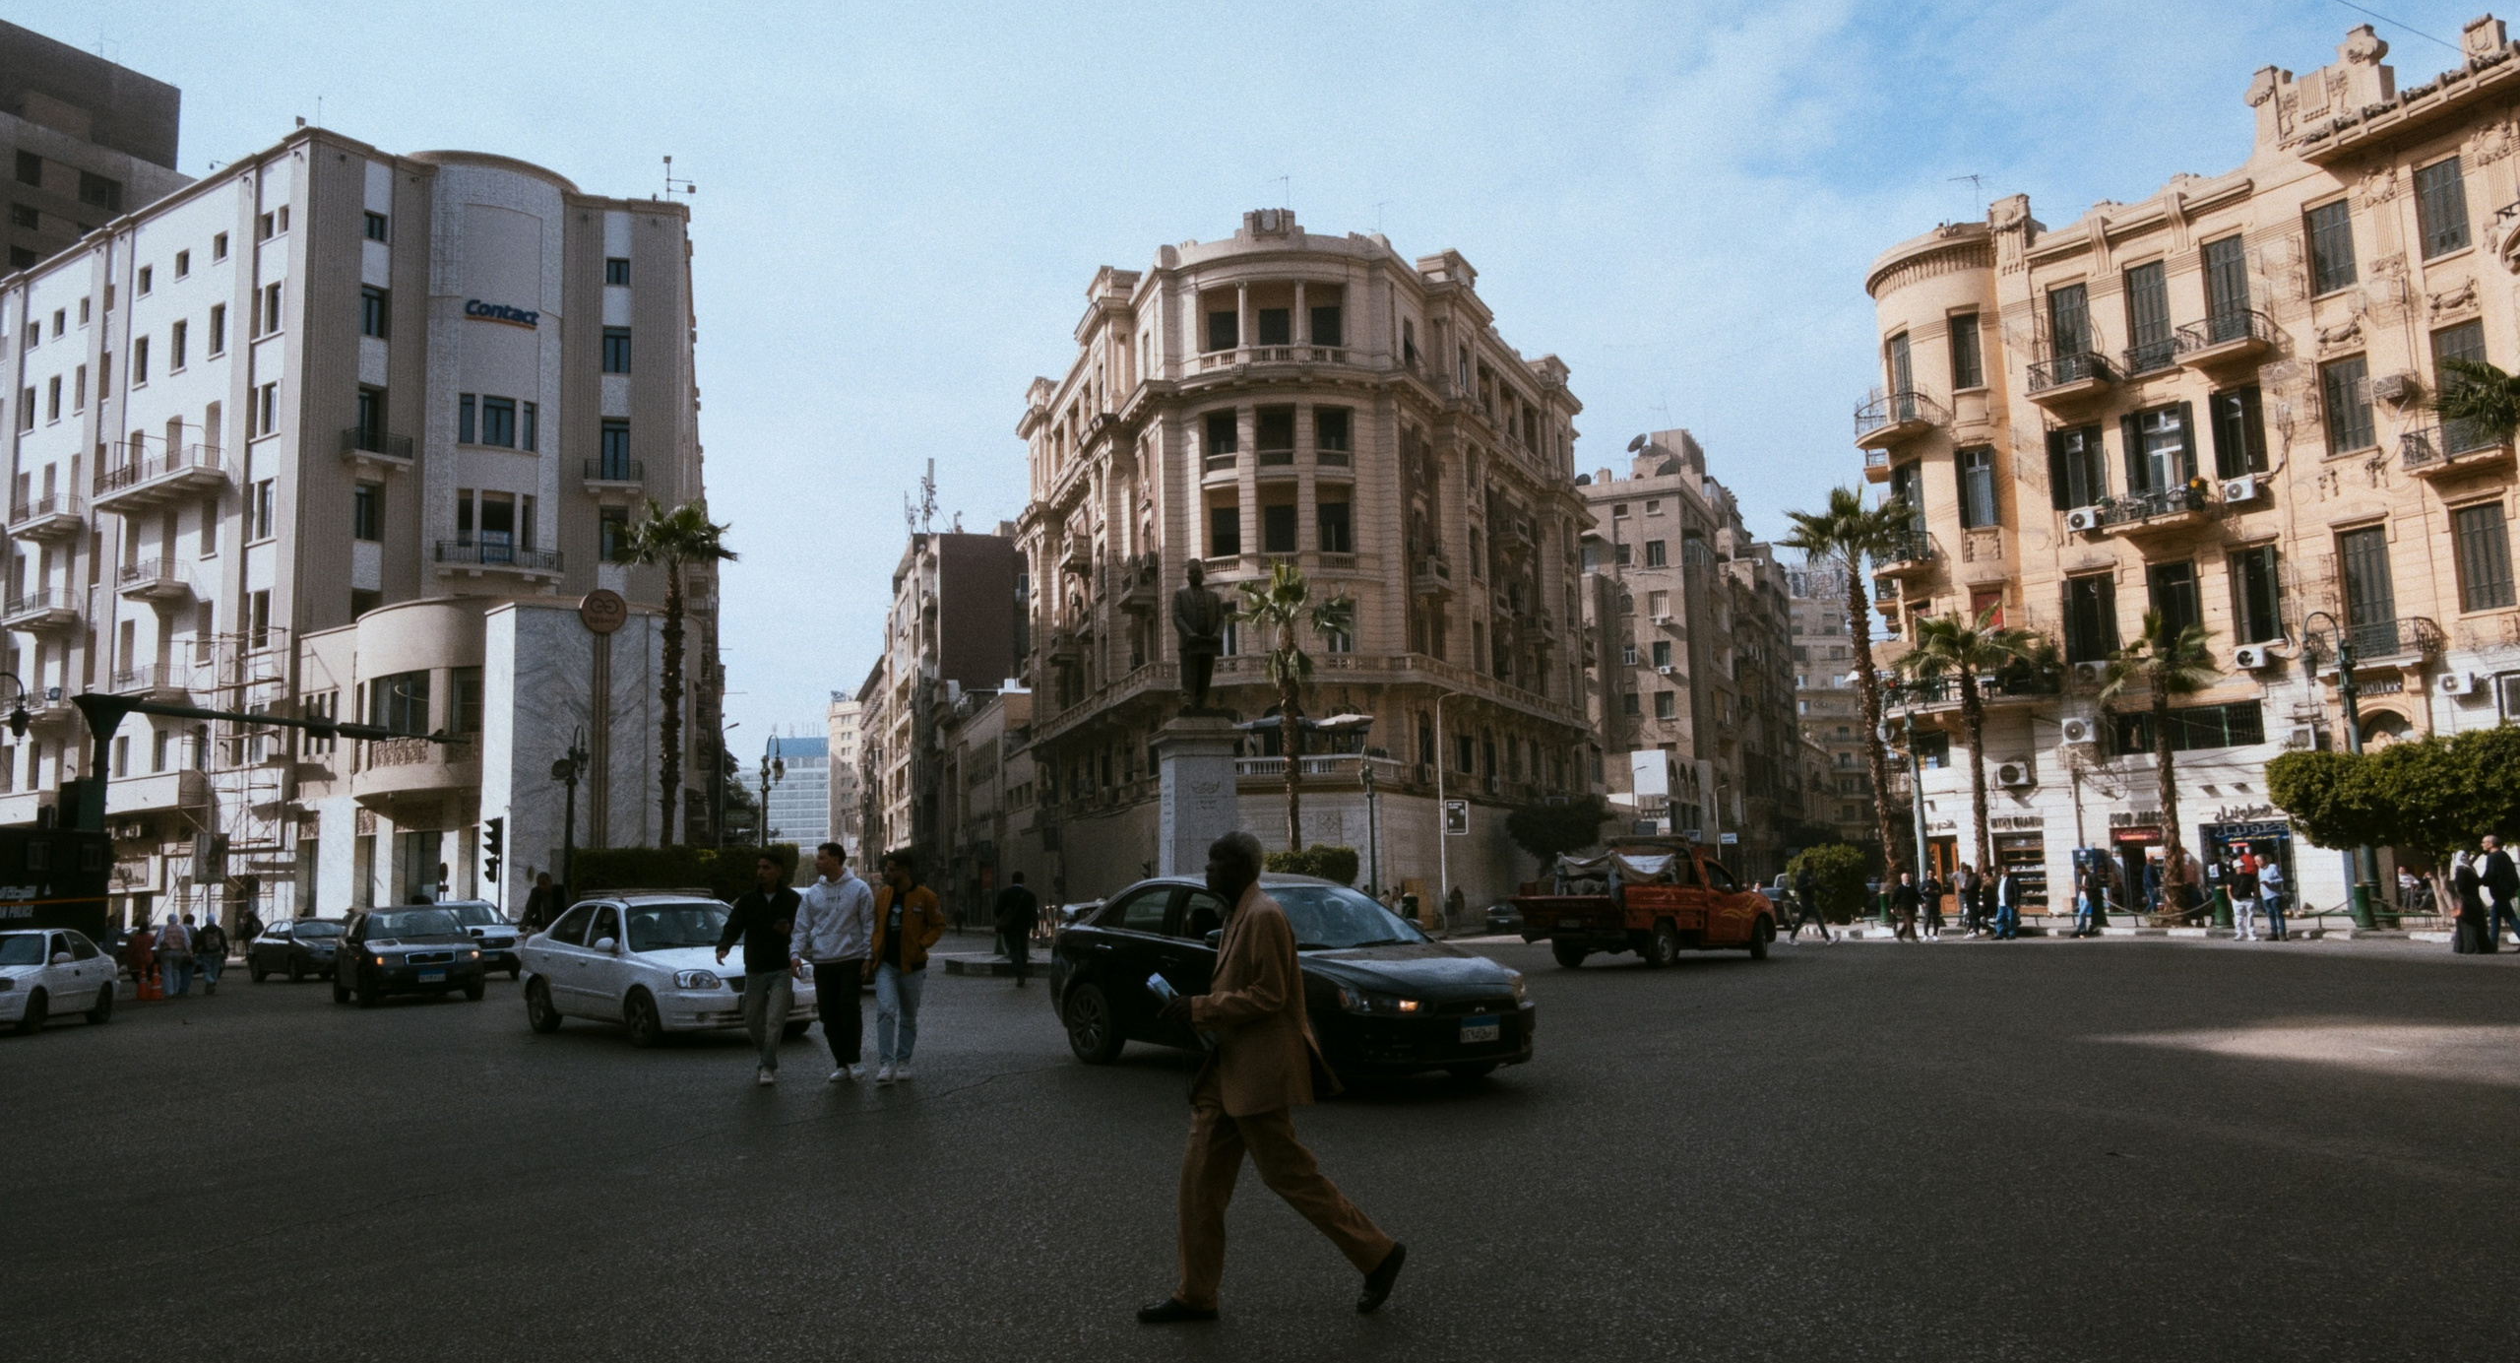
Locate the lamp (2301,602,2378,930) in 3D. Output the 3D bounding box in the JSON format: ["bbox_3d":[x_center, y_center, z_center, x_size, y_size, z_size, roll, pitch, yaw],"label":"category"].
[{"bbox_3d":[21.249,1.725,32.728,1.250,6.253,0.600,-1,-7,-7],"label":"lamp"}]

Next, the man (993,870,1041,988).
[{"bbox_3d":[-3.665,3.738,25.274,0.620,1.716,0.450,-2,-7,4],"label":"man"}]

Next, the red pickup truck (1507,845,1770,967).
[{"bbox_3d":[5.911,3.277,25.038,1.780,1.850,5.150,-7,-9,39],"label":"red pickup truck"}]

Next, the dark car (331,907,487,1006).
[{"bbox_3d":[-13.068,4.201,25.837,1.720,1.430,4.350,3,-9,-35],"label":"dark car"}]

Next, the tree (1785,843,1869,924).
[{"bbox_3d":[16.844,6.031,50.139,2.500,2.352,2.500,-1,-7,0],"label":"tree"}]

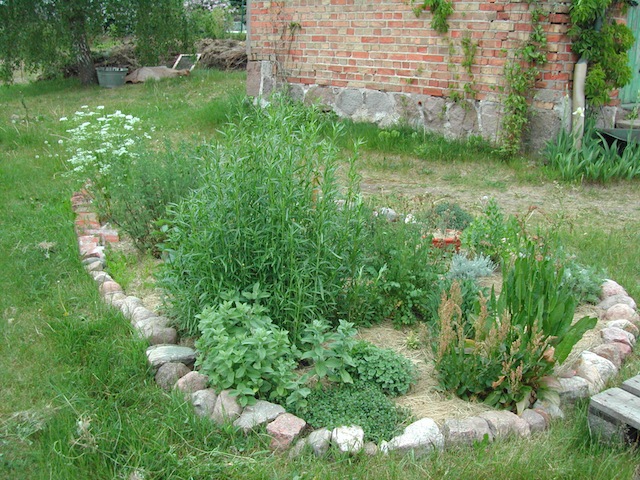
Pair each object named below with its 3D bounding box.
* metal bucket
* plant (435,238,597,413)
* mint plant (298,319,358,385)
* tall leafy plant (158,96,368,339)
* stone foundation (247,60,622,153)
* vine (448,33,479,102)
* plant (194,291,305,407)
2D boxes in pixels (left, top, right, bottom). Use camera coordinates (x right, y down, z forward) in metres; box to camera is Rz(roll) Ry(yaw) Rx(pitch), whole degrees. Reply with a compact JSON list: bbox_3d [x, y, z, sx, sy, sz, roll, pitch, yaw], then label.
[{"bbox_3d":[-3.160,-2.467,10.700,0.480,0.310,0.480,-4,17,-16],"label":"metal bucket"},{"bbox_3d":[0.815,0.340,2.930,0.640,0.500,0.550,5,17,16],"label":"plant"},{"bbox_3d":[0.036,0.467,2.970,0.250,0.250,0.230,1,17,1],"label":"mint plant"},{"bbox_3d":[-0.299,-0.172,3.720,1.030,1.030,0.920,-1,17,-5],"label":"tall leafy plant"},{"bbox_3d":[0.816,-1.465,7.325,0.400,0.530,5.040,-13,21,-38],"label":"stone foundation"},{"bbox_3d":[1.256,-1.565,6.381,0.130,0.600,0.380,-13,21,-38],"label":"vine"},{"bbox_3d":[-0.291,0.440,2.900,0.450,0.380,0.420,-1,17,-6],"label":"plant"}]

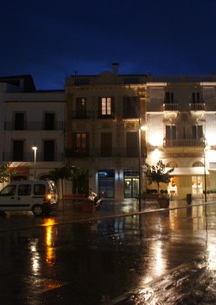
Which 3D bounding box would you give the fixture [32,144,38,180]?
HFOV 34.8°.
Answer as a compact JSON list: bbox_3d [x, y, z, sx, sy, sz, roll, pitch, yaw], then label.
[{"bbox_3d":[-6.657,1.906,31.451,0.400,4.950,0.600,-2,-5,17],"label":"fixture"}]

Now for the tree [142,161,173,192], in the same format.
[{"bbox_3d":[4.133,2.285,27.907,2.500,3.200,2.400,0,-5,0],"label":"tree"}]

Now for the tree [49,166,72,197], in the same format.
[{"bbox_3d":[-3.821,2.608,27.879,2.000,2.950,2.000,0,-5,0],"label":"tree"}]

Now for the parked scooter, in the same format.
[{"bbox_3d":[-0.801,3.034,22.625,0.720,1.220,1.800,2,-5,-26],"label":"parked scooter"}]

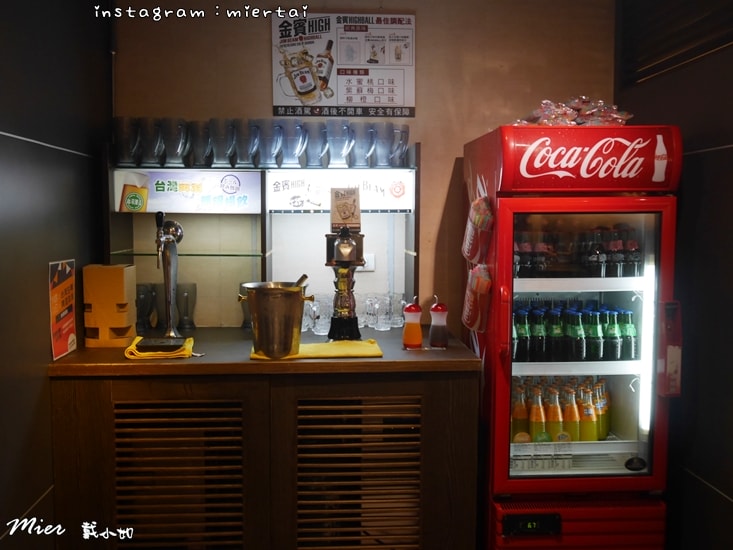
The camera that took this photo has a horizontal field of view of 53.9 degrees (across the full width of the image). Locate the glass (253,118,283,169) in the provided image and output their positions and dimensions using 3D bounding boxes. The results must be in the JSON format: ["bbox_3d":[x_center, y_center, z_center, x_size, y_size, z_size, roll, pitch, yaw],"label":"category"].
[{"bbox_3d":[-0.348,-0.476,2.626,0.085,0.176,0.115,-4,6,-43],"label":"glass"}]

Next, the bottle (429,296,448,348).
[{"bbox_3d":[0.252,0.158,2.474,0.064,0.176,0.064,0,4,0],"label":"bottle"}]

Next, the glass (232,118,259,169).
[{"bbox_3d":[-0.431,-0.476,2.621,0.085,0.176,0.115,-4,6,-44],"label":"glass"}]

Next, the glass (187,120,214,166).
[{"bbox_3d":[-0.607,-0.482,2.685,0.115,0.176,0.085,4,6,42],"label":"glass"}]

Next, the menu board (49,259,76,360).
[{"bbox_3d":[-0.963,0.107,2.297,0.011,0.302,0.216,0,4,-5],"label":"menu board"}]

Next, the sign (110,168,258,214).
[{"bbox_3d":[-0.648,-0.302,2.627,0.526,0.155,0.021,0,4,-3],"label":"sign"}]

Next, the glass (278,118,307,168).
[{"bbox_3d":[-0.266,-0.476,2.630,0.085,0.176,0.115,-3,6,-41],"label":"glass"}]

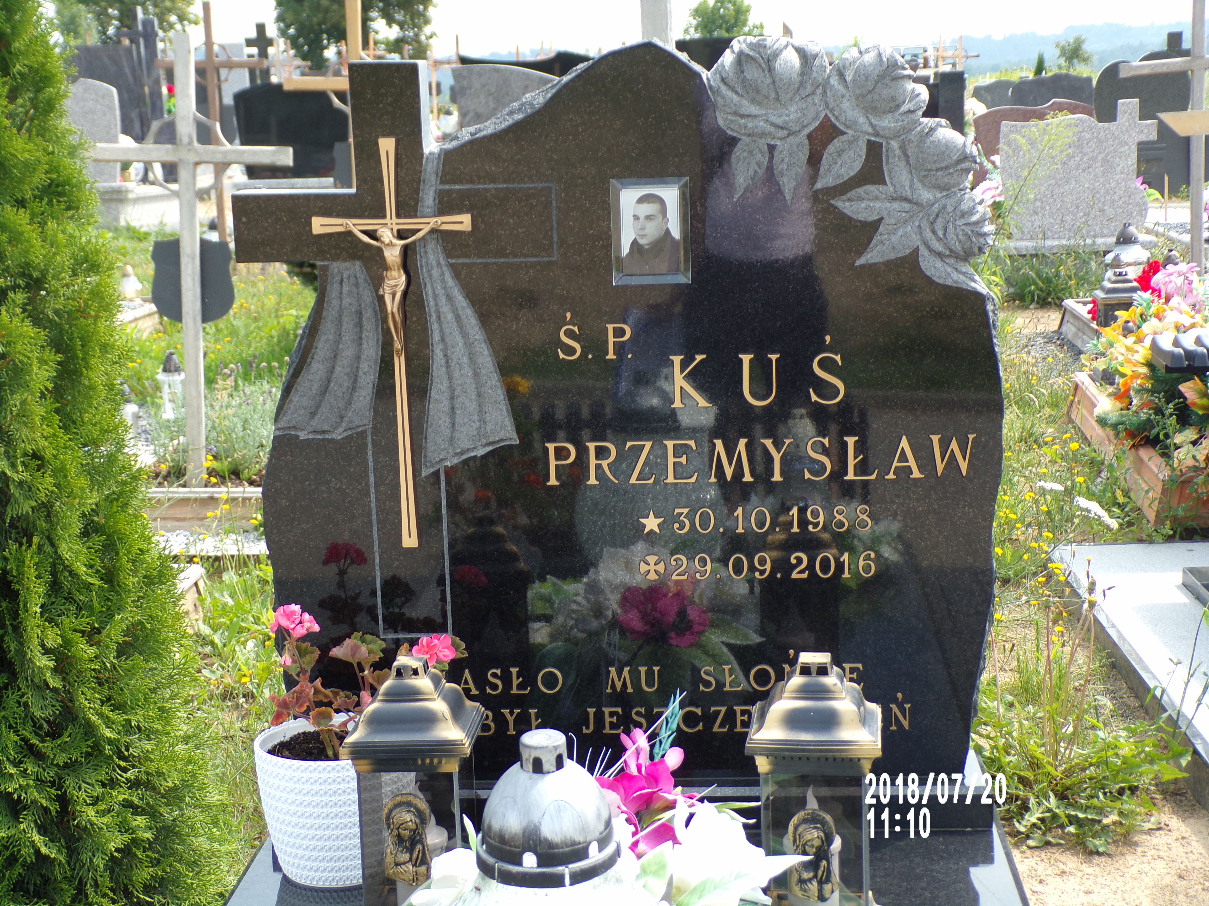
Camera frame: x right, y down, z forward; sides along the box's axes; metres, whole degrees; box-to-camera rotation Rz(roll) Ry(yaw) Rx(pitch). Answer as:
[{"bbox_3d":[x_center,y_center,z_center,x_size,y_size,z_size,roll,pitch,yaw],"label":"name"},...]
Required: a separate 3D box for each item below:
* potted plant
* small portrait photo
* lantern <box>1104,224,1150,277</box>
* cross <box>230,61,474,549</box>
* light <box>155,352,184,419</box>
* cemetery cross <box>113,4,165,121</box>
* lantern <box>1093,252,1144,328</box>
[{"bbox_3d":[-0.315,0.363,2.521,0.281,0.354,0.235,-1,11,4],"label":"potted plant"},{"bbox_3d":[0.059,-0.282,2.495,0.100,0.137,0.012,-1,11,4],"label":"small portrait photo"},{"bbox_3d":[1.957,-0.672,7.336,0.169,0.387,0.169,-1,11,4],"label":"lantern"},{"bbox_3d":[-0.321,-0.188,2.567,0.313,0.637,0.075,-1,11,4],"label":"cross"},{"bbox_3d":[-1.415,-0.221,6.365,0.097,0.233,0.097,-1,11,4],"label":"light"},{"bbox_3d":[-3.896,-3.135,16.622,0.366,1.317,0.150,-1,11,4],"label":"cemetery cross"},{"bbox_3d":[1.833,-0.530,6.932,0.177,0.343,0.177,-1,11,4],"label":"lantern"}]

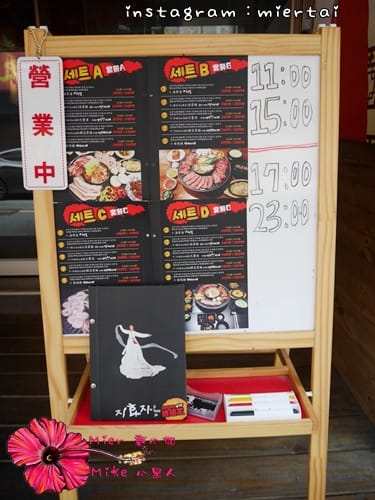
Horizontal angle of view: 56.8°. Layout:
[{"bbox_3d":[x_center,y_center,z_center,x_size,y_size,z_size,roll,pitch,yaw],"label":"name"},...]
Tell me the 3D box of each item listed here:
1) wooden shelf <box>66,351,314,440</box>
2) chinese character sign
[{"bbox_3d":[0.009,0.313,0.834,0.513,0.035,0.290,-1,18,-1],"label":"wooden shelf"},{"bbox_3d":[-0.285,-0.246,0.685,0.087,0.254,0.006,0,7,-1],"label":"chinese character sign"}]

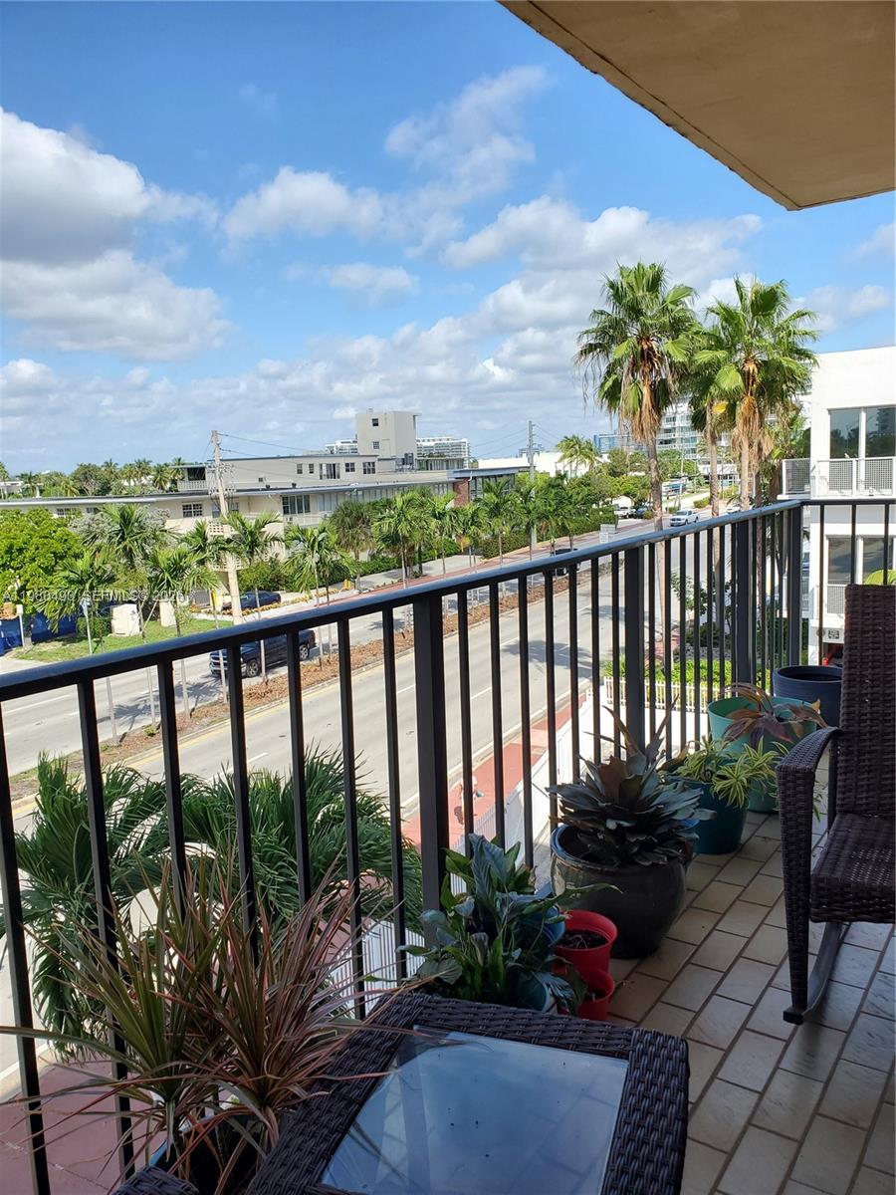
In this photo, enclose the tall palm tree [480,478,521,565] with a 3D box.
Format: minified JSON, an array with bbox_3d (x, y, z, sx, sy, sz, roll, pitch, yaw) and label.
[{"bbox_3d":[3.748,-4.355,65.588,3.100,8.602,3.100,-2,9,4],"label":"tall palm tree"}]

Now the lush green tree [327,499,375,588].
[{"bbox_3d":[-7.261,-4.001,67.816,3.600,6.939,3.600,-2,8,0],"label":"lush green tree"}]

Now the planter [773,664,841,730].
[{"bbox_3d":[1.910,0.530,4.620,0.420,0.310,0.420,1,8,23],"label":"planter"}]

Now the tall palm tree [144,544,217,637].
[{"bbox_3d":[-10.780,1.403,36.186,3.000,7.116,3.000,-5,9,-17],"label":"tall palm tree"}]

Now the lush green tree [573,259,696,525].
[{"bbox_3d":[7.935,-4.721,37.346,4.800,17.521,4.800,0,9,14],"label":"lush green tree"}]

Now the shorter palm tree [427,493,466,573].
[{"bbox_3d":[-0.124,-2.534,54.534,2.350,7.645,2.350,-2,8,0],"label":"shorter palm tree"}]

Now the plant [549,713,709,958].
[{"bbox_3d":[0.508,0.629,2.511,0.470,0.680,0.460,0,8,11],"label":"plant"}]

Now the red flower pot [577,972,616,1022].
[{"bbox_3d":[0.315,0.944,2.050,0.140,0.135,0.140,-1,9,9],"label":"red flower pot"}]

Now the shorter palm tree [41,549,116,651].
[{"bbox_3d":[-12.095,1.776,30.183,2.500,6.719,2.500,-5,8,-21],"label":"shorter palm tree"}]

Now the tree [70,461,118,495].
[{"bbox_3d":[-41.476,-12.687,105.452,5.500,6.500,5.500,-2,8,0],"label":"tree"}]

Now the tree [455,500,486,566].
[{"bbox_3d":[1.564,-2.887,59.053,2.100,6.969,2.100,-2,8,2],"label":"tree"}]

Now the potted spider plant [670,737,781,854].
[{"bbox_3d":[0.934,0.654,3.022,0.380,0.371,0.370,1,9,17],"label":"potted spider plant"}]

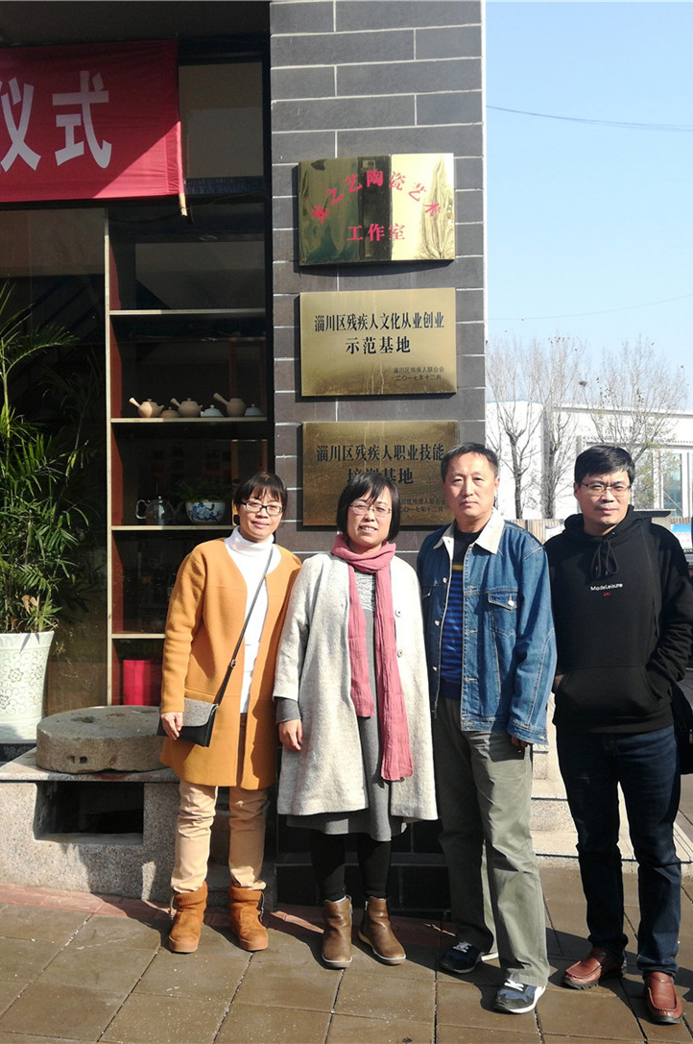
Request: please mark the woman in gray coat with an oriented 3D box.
[{"bbox_3d":[0.031,0.635,3.533,0.540,1.605,0.350,-1,-1,-6],"label":"woman in gray coat"}]

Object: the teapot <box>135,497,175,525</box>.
[{"bbox_3d":[-0.837,-0.046,4.648,0.195,0.130,0.130,-1,-1,5],"label":"teapot"}]

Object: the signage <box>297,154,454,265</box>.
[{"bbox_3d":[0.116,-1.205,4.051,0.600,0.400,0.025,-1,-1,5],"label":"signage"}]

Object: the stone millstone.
[{"bbox_3d":[-1.000,0.915,4.370,0.585,0.145,0.585,-1,-1,5],"label":"stone millstone"}]

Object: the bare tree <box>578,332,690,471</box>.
[{"bbox_3d":[9.671,-2.095,35.311,4.000,8.345,4.000,-1,-1,5],"label":"bare tree"}]

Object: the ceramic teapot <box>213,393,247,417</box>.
[{"bbox_3d":[-0.515,-0.510,4.626,0.147,0.121,0.095,-1,-1,5],"label":"ceramic teapot"}]

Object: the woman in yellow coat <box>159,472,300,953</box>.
[{"bbox_3d":[-0.396,0.623,3.592,0.500,1.590,0.350,-1,-1,-6],"label":"woman in yellow coat"}]

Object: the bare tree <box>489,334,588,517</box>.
[{"bbox_3d":[5.876,-2.013,32.000,3.200,7.500,3.200,-1,-1,5],"label":"bare tree"}]

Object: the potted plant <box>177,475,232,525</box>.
[{"bbox_3d":[-0.631,-0.091,4.631,0.240,0.220,0.210,-1,-1,5],"label":"potted plant"}]

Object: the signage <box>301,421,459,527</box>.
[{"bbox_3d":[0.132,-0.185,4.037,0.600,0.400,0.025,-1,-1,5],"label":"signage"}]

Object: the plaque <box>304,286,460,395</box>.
[{"bbox_3d":[0.124,-0.687,4.015,0.600,0.400,0.025,-1,-1,5],"label":"plaque"}]

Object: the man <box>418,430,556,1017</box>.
[{"bbox_3d":[0.445,0.610,3.330,0.480,1.730,0.380,-1,-1,29],"label":"man"}]

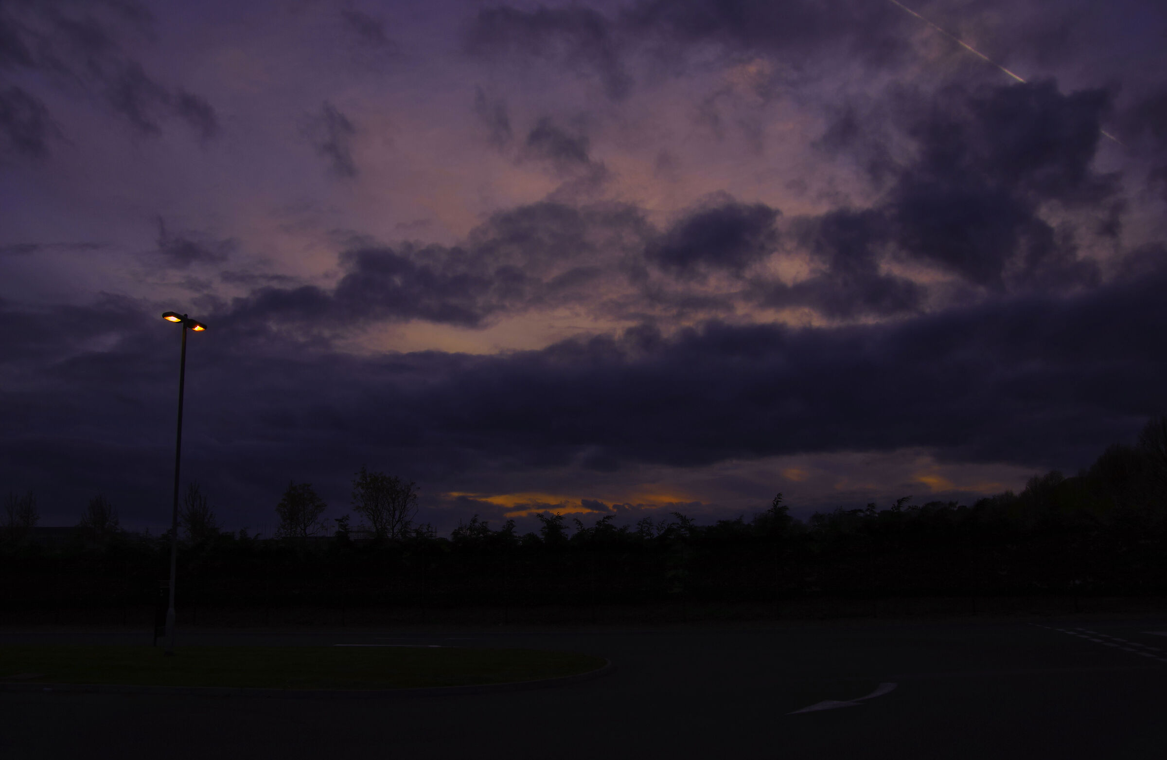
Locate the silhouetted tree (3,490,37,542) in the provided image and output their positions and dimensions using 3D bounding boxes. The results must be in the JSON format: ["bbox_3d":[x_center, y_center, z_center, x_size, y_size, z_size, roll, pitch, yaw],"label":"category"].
[{"bbox_3d":[-28.831,8.676,44.318,1.593,6.140,1.593,6,-13,-32],"label":"silhouetted tree"}]

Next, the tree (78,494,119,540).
[{"bbox_3d":[-24.523,8.624,43.794,1.863,5.800,1.863,5,-13,-28],"label":"tree"}]

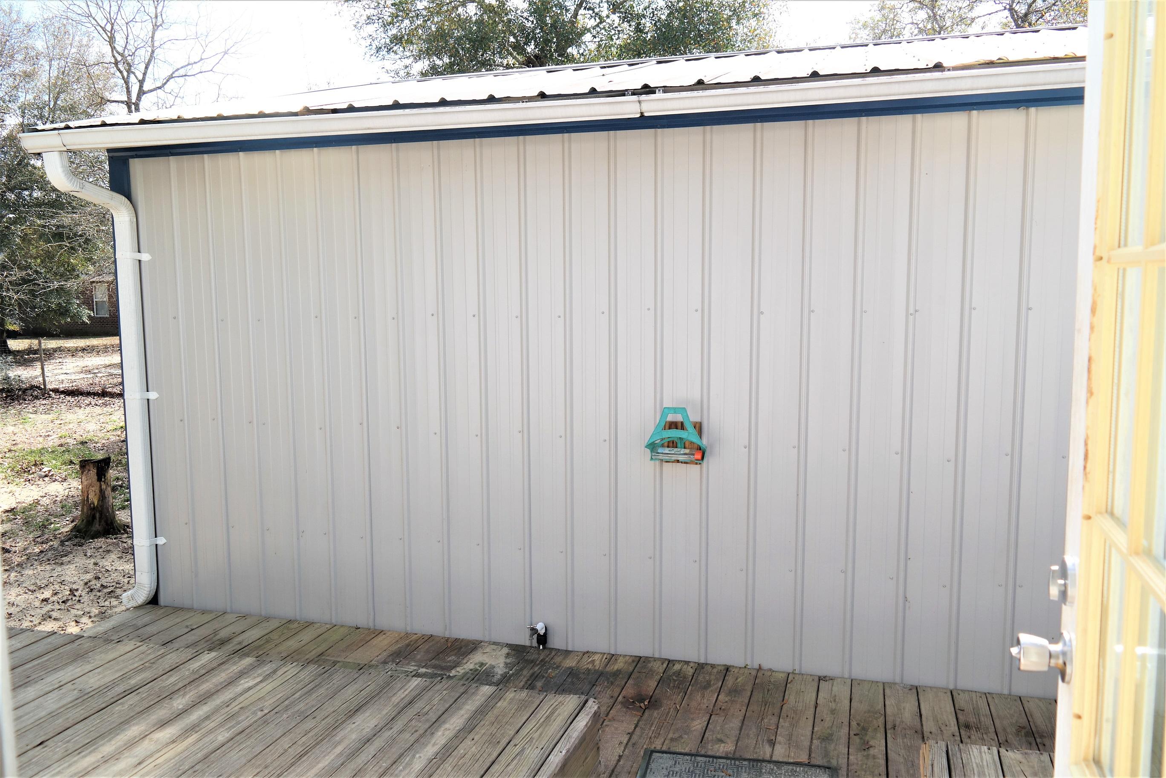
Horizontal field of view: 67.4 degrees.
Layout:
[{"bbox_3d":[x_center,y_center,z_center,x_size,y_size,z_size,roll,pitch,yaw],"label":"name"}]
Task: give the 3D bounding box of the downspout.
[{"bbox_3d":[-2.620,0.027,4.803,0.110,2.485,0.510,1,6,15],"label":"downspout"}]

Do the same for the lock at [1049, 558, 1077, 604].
[{"bbox_3d":[0.608,0.245,1.115,0.033,0.064,0.064,2,6,20],"label":"lock"}]

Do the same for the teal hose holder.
[{"bbox_3d":[0.444,0.217,4.128,0.284,0.272,0.170,1,6,15],"label":"teal hose holder"}]

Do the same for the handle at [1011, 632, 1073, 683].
[{"bbox_3d":[0.589,0.343,1.133,0.074,0.067,0.067,2,6,20],"label":"handle"}]

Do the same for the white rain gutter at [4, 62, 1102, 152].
[{"bbox_3d":[-0.283,-1.190,3.781,5.305,0.100,0.130,1,6,15],"label":"white rain gutter"}]

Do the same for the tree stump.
[{"bbox_3d":[-4.025,0.898,7.260,0.390,0.630,0.390,-4,7,-29],"label":"tree stump"}]

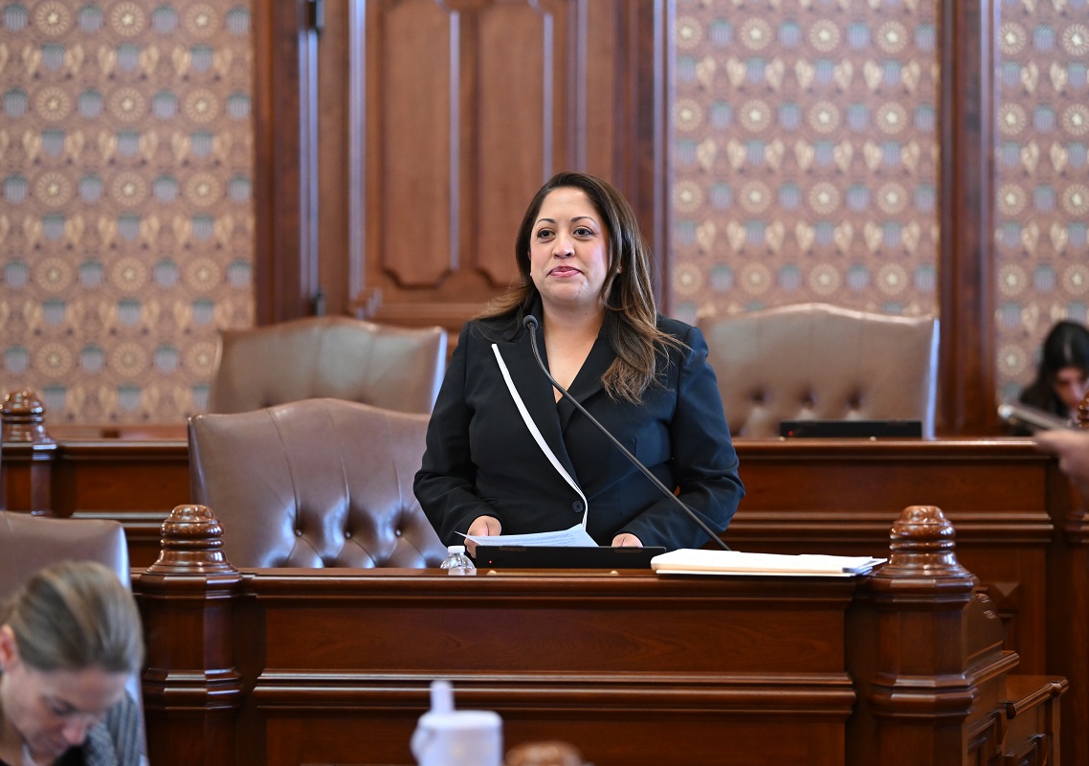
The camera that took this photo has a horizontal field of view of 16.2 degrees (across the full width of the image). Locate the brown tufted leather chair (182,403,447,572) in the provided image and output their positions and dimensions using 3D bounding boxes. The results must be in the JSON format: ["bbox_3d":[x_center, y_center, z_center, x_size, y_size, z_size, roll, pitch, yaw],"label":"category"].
[{"bbox_3d":[-0.308,0.625,7.330,0.660,1.190,0.700,-1,1,-28],"label":"brown tufted leather chair"}]

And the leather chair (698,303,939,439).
[{"bbox_3d":[0.610,0.400,9.200,0.660,1.190,0.700,0,1,14],"label":"leather chair"}]

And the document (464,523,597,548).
[{"bbox_3d":[-0.012,0.285,6.640,0.216,0.025,0.270,0,16,-17],"label":"document"}]

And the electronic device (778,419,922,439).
[{"bbox_3d":[0.710,0.185,8.820,0.325,0.205,0.260,0,1,4],"label":"electronic device"}]

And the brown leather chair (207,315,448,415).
[{"bbox_3d":[-0.575,0.430,9.270,0.660,1.190,0.700,0,1,9],"label":"brown leather chair"}]

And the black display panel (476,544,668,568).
[{"bbox_3d":[0.041,0.359,6.353,0.315,0.180,0.040,0,2,0],"label":"black display panel"}]

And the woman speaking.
[{"bbox_3d":[0.063,0.435,6.850,0.590,1.630,0.420,0,1,6],"label":"woman speaking"}]

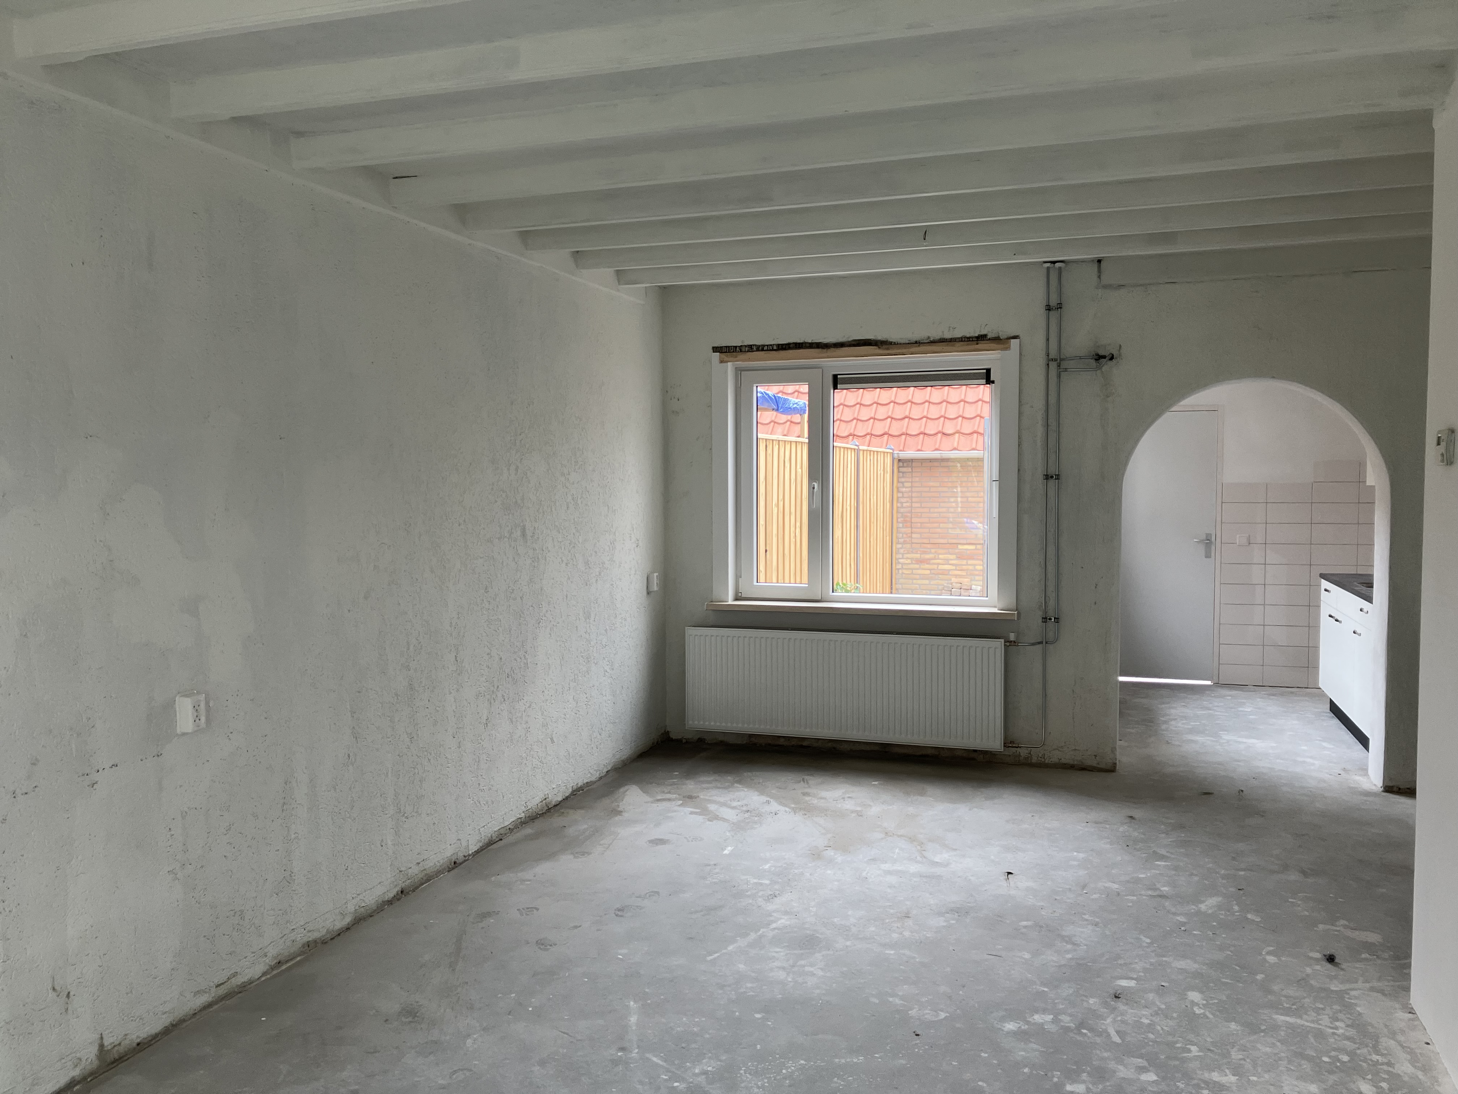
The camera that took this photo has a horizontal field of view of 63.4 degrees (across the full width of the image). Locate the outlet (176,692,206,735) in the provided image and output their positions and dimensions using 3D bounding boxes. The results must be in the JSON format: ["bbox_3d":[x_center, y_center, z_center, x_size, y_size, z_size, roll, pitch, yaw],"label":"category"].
[{"bbox_3d":[-1.557,0.480,3.418,0.052,0.108,0.057,1,4,18],"label":"outlet"}]

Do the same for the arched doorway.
[{"bbox_3d":[2.703,0.165,6.163,1.253,2.046,0.305,1,4,18],"label":"arched doorway"}]

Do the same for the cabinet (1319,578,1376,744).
[{"bbox_3d":[3.967,0.703,6.963,0.592,0.856,1.795,1,4,18],"label":"cabinet"}]

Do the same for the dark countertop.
[{"bbox_3d":[3.962,0.256,6.945,0.610,0.038,1.810,1,4,18],"label":"dark countertop"}]

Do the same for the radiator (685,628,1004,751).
[{"bbox_3d":[0.629,0.781,6.654,1.816,0.604,0.100,1,4,18],"label":"radiator"}]

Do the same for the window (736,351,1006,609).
[{"bbox_3d":[0.798,-0.379,6.779,1.562,1.405,0.100,1,4,18],"label":"window"}]

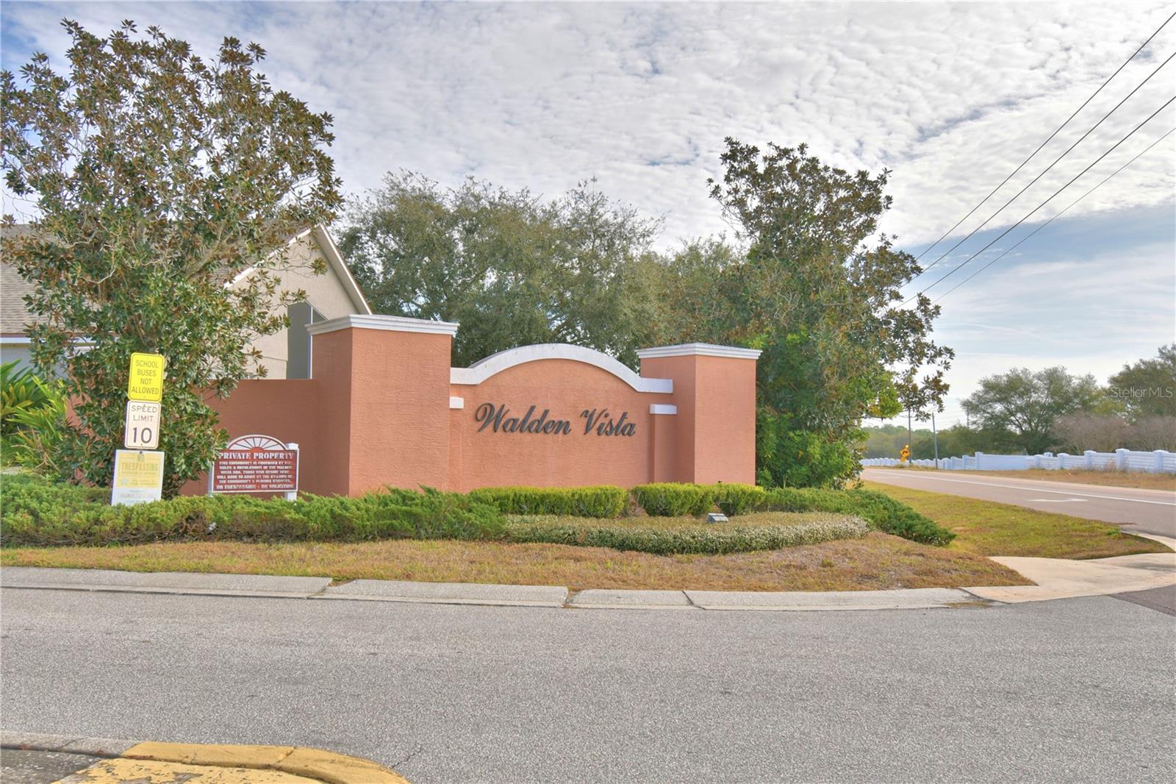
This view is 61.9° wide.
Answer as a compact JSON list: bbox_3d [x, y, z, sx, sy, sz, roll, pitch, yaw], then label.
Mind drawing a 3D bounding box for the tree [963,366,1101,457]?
[{"bbox_3d":[36.975,2.111,81.817,11.200,8.535,10.500,0,-3,24],"label":"tree"}]

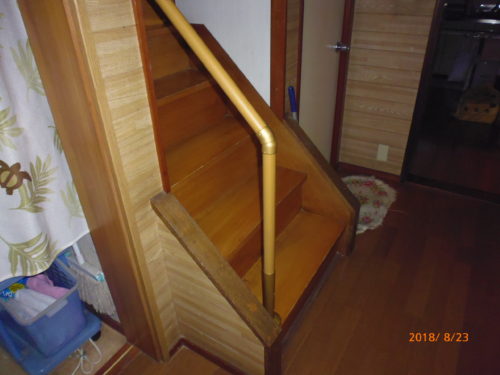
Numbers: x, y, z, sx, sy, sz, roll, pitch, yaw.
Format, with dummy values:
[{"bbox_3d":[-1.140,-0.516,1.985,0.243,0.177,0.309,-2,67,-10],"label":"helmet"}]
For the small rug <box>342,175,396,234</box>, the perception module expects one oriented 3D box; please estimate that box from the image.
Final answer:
[{"bbox_3d":[0.695,0.091,2.284,0.454,0.020,0.750,17,36,29],"label":"small rug"}]

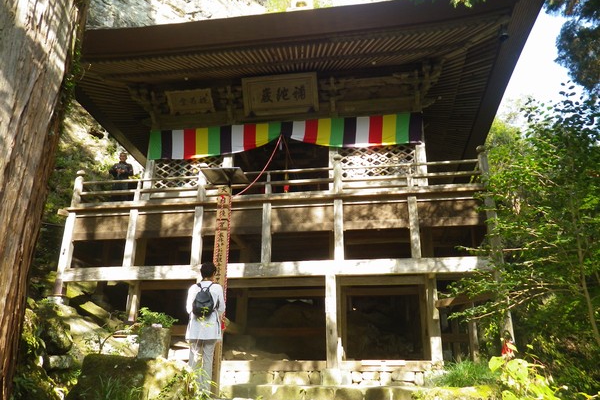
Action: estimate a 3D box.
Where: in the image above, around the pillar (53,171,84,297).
[{"bbox_3d":[-5.004,0.671,10.627,0.180,2.823,0.180,-3,-20,8],"label":"pillar"}]

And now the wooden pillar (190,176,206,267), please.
[{"bbox_3d":[-2.110,0.444,10.227,0.155,1.943,0.155,-3,-20,8],"label":"wooden pillar"}]

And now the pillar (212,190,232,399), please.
[{"bbox_3d":[-1.103,1.147,6.722,0.150,2.908,0.150,-3,-20,8],"label":"pillar"}]

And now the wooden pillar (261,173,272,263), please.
[{"bbox_3d":[-0.685,0.352,10.022,0.160,1.909,0.160,-3,-20,8],"label":"wooden pillar"}]

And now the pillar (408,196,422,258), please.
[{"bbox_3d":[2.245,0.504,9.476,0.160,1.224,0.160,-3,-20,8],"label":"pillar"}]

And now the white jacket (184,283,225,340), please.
[{"bbox_3d":[-1.216,1.404,6.214,0.470,0.724,0.330,0,-20,2],"label":"white jacket"}]

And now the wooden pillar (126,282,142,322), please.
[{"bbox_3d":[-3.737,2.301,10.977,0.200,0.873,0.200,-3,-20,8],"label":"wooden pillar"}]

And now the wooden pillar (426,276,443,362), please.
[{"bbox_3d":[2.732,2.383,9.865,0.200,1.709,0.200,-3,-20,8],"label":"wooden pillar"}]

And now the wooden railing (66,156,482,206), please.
[{"bbox_3d":[-0.735,-0.340,10.287,8.844,0.632,0.220,-3,-20,8],"label":"wooden railing"}]

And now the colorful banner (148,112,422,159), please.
[{"bbox_3d":[-0.466,-1.508,11.678,6.696,0.803,0.120,-3,-20,8],"label":"colorful banner"}]

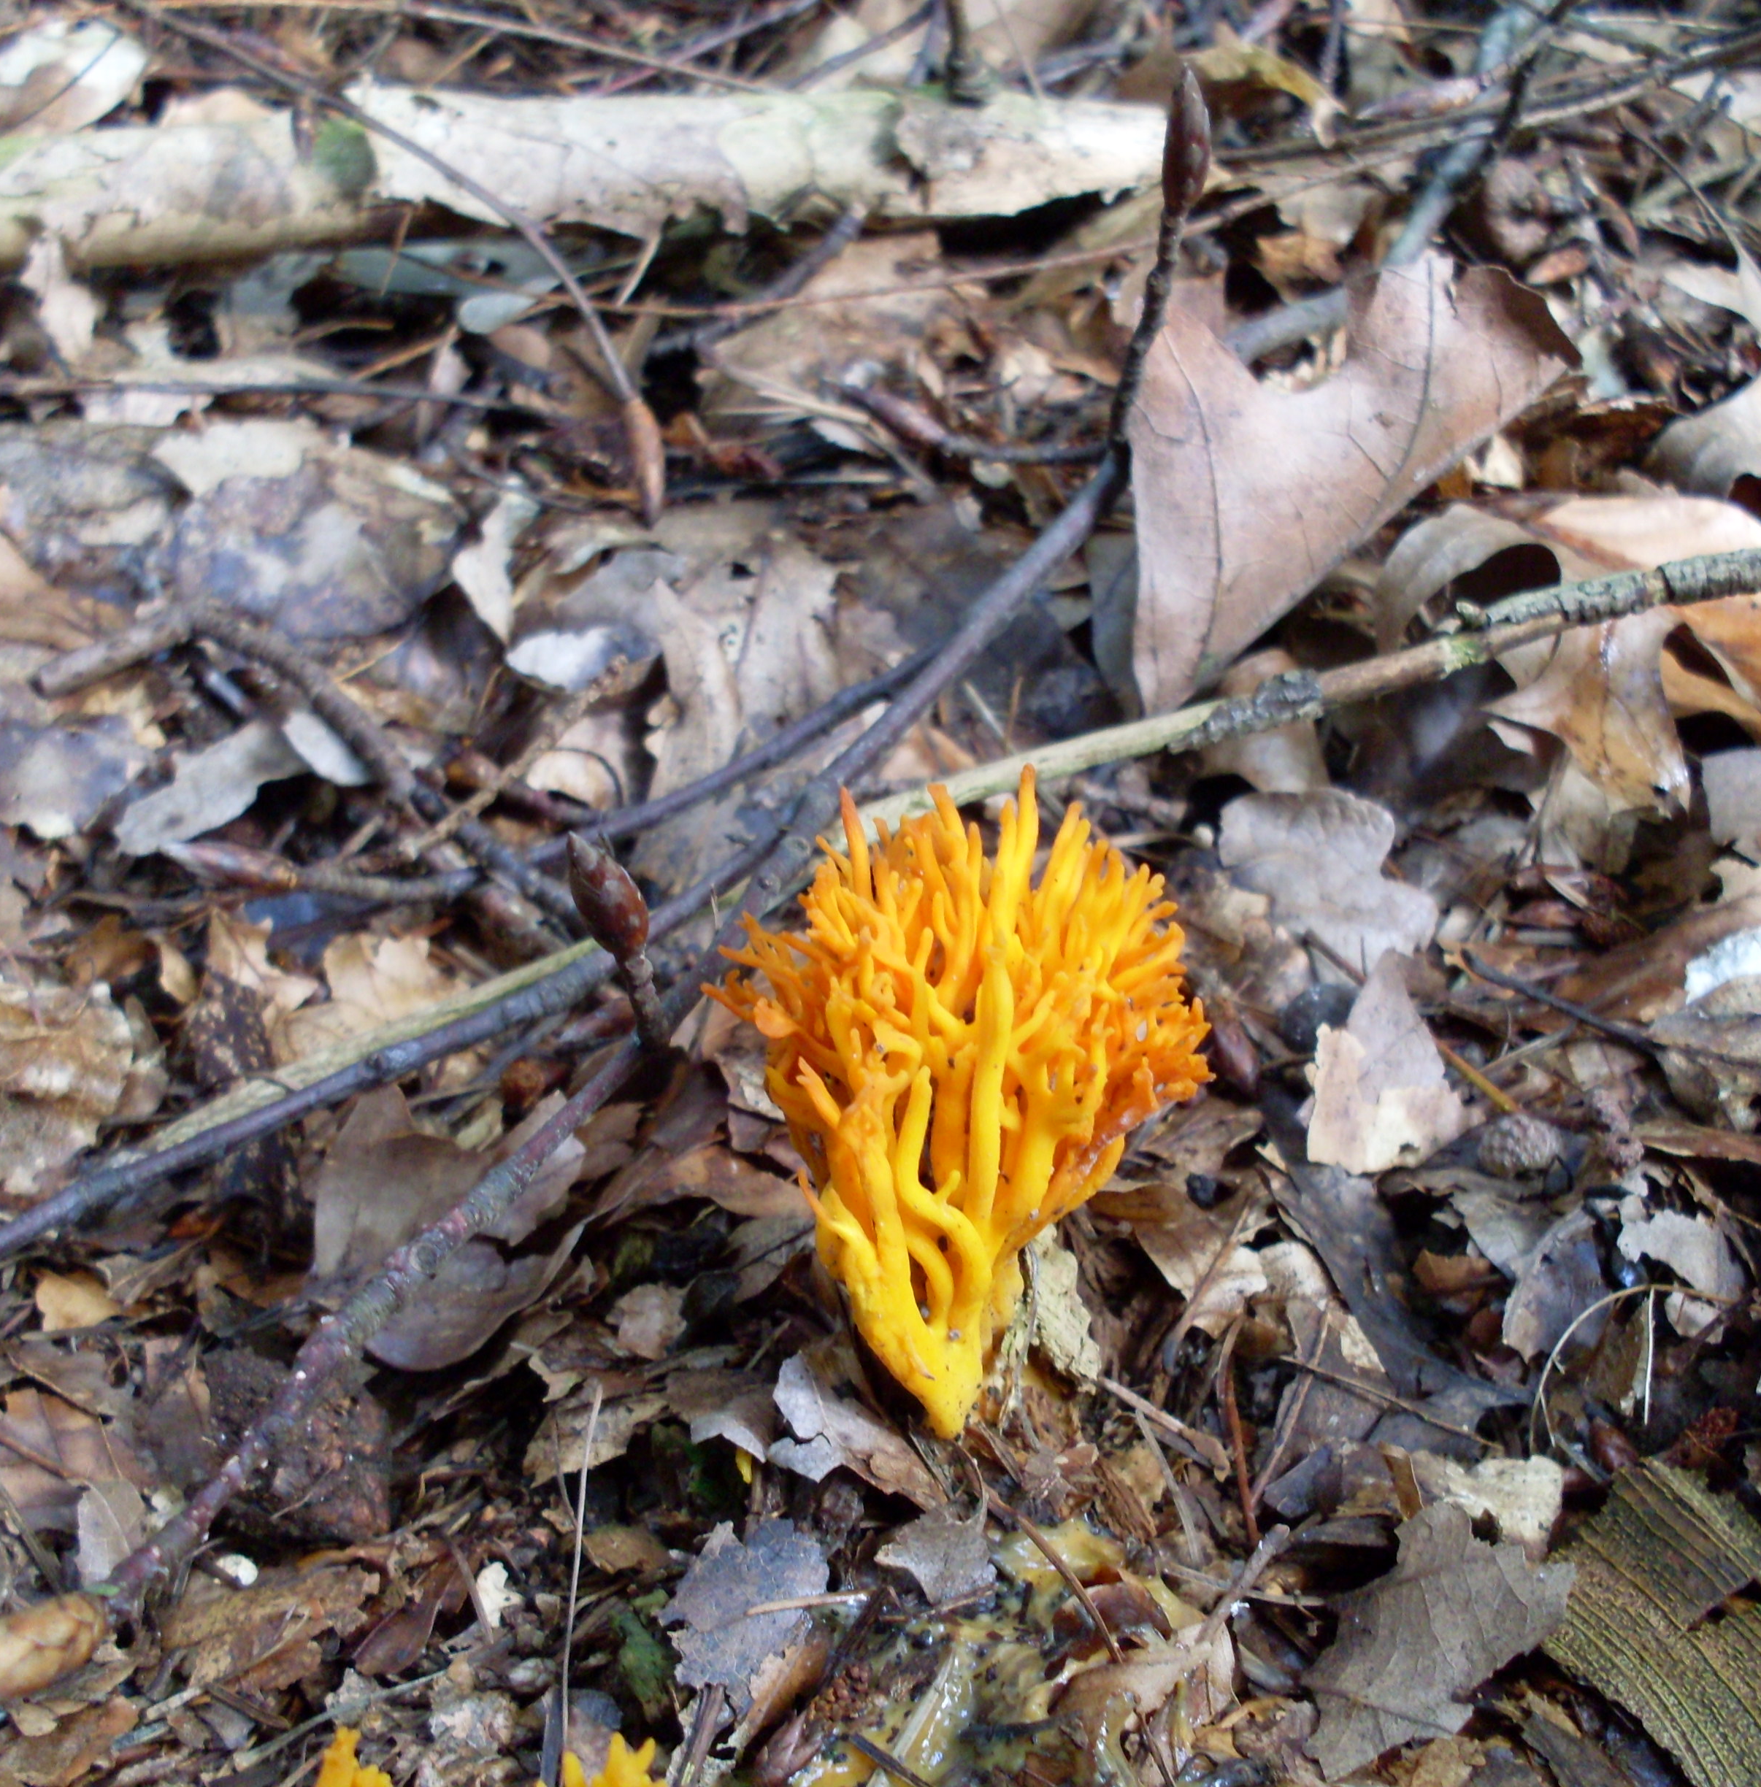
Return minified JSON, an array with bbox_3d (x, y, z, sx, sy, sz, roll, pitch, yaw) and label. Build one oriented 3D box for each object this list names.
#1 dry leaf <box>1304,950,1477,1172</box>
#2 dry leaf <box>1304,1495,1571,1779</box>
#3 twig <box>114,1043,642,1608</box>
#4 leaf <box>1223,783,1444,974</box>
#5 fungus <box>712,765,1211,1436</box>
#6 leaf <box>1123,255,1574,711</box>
[{"bbox_3d":[0.050,0.018,0.268,0.017,0.007,0.022,-18,73,-6],"label":"dry leaf"},{"bbox_3d":[0.044,0.062,0.215,0.014,0.007,0.029,29,52,26],"label":"dry leaf"},{"bbox_3d":[-0.045,0.036,0.242,0.007,0.007,0.075,20,47,24],"label":"twig"},{"bbox_3d":[0.050,-0.002,0.295,0.021,0.007,0.025,-15,58,-10],"label":"leaf"},{"bbox_3d":[0.007,0.022,0.226,0.042,0.063,0.039,0,37,0],"label":"fungus"},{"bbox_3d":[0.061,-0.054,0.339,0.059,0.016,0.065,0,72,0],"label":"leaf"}]

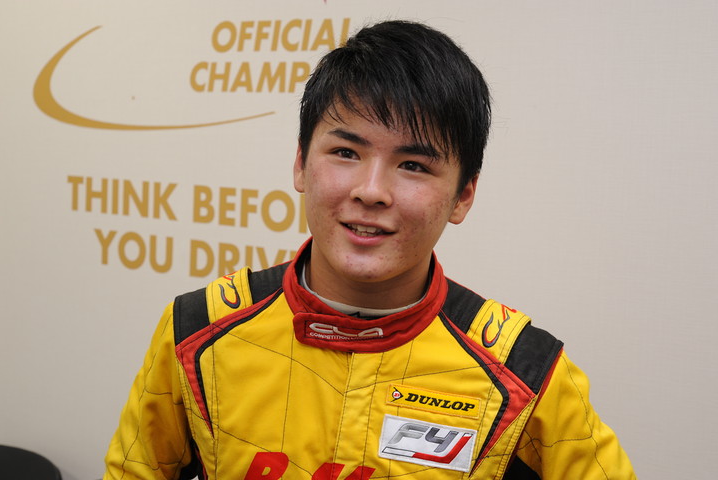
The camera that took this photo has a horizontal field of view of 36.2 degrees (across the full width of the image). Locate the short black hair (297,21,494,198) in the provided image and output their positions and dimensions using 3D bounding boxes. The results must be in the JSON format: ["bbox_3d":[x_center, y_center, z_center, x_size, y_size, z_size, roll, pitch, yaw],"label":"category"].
[{"bbox_3d":[0.036,-0.130,1.120,0.189,0.188,0.212,10,2,8],"label":"short black hair"}]

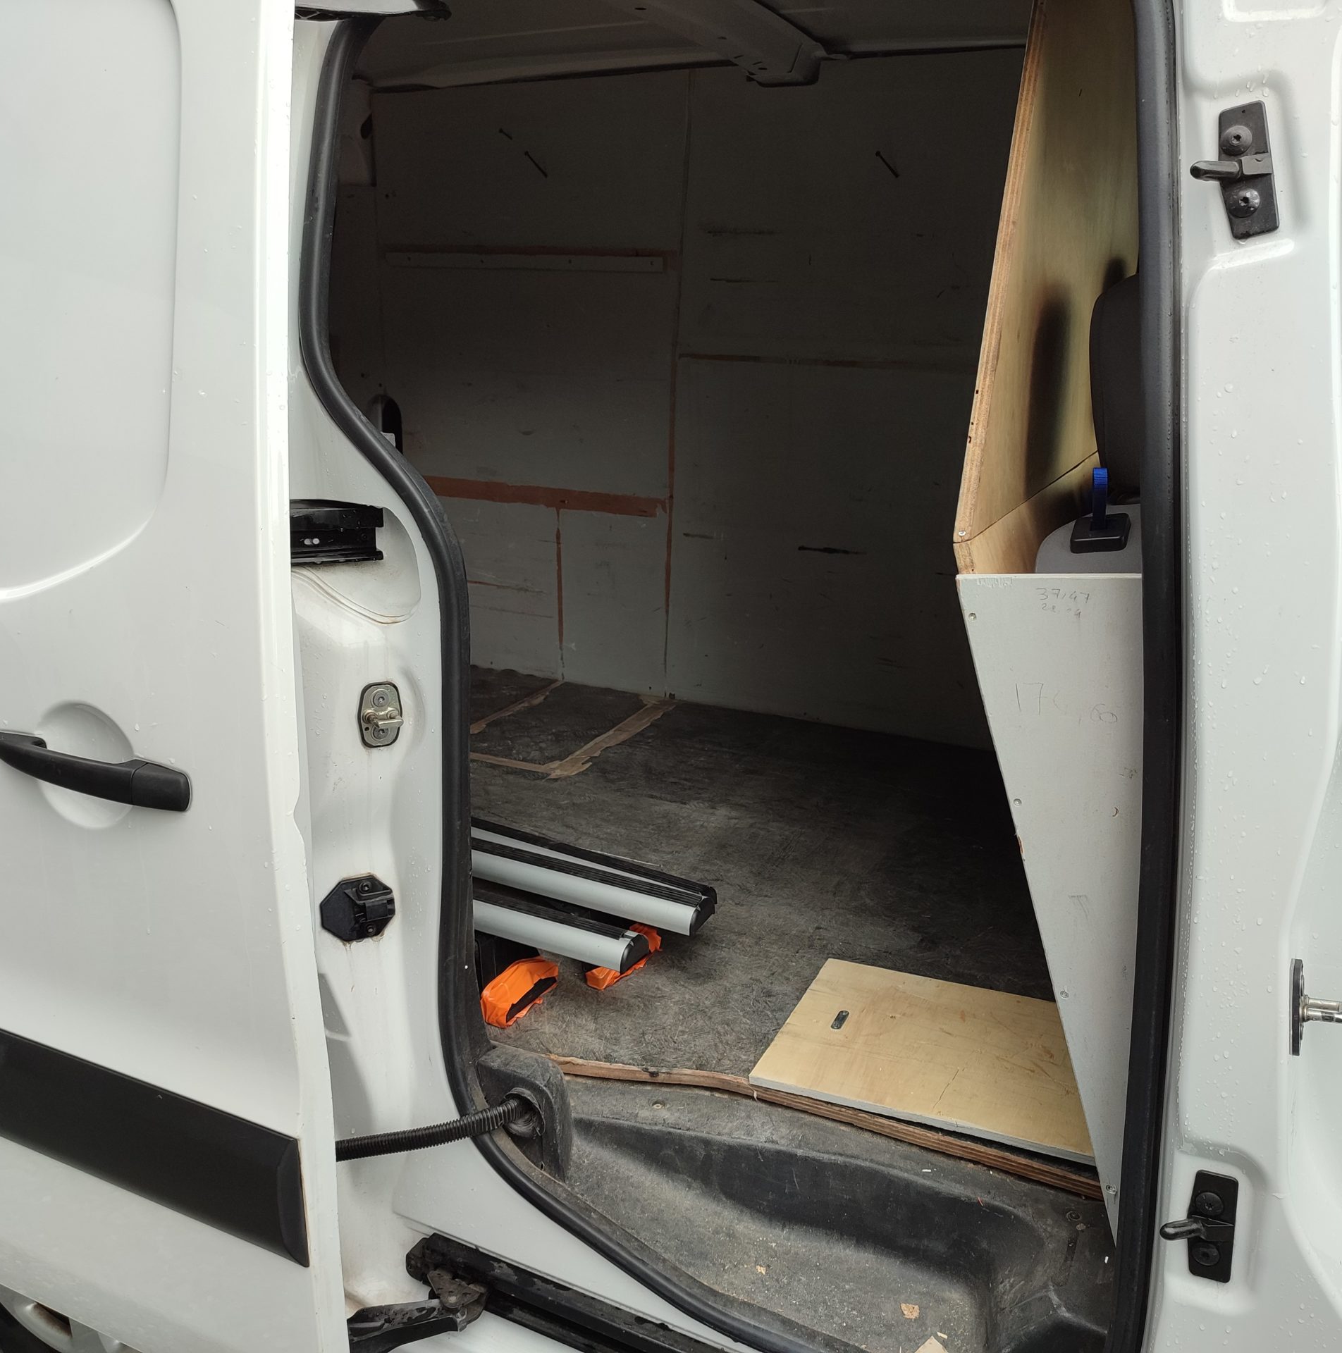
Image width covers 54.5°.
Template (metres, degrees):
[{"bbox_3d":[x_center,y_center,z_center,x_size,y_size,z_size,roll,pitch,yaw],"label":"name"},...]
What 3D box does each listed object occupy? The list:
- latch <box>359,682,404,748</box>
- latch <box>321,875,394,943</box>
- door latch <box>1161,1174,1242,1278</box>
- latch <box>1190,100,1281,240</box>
[{"bbox_3d":[-0.271,0.041,1.231,0.042,0.063,0.035,-8,19,-25],"label":"latch"},{"bbox_3d":[-0.305,0.232,1.275,0.074,0.070,0.024,-6,18,-19],"label":"latch"},{"bbox_3d":[0.367,0.390,0.910,0.049,0.083,0.025,5,17,27],"label":"door latch"},{"bbox_3d":[0.366,-0.329,0.850,0.049,0.081,0.025,-7,2,27],"label":"latch"}]

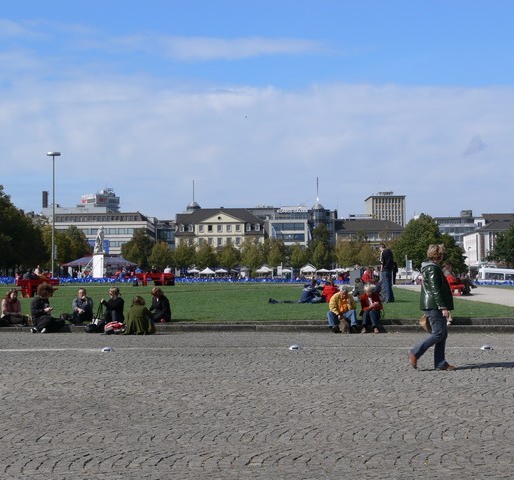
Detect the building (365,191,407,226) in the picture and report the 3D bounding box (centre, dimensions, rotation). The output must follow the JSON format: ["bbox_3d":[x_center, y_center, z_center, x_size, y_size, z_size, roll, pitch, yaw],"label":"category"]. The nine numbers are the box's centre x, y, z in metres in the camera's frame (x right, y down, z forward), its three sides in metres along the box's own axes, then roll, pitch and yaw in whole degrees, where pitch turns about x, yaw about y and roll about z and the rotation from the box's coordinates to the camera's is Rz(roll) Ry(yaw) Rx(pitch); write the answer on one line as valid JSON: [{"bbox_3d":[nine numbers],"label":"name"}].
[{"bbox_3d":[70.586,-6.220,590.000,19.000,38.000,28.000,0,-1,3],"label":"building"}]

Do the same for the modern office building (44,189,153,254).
[{"bbox_3d":[-41.894,-2.275,292.000,31.000,22.500,25.000,0,-1,0],"label":"modern office building"}]

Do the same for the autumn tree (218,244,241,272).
[{"bbox_3d":[-6.051,4.620,240.000,5.200,7.400,5.200,0,-1,0],"label":"autumn tree"}]

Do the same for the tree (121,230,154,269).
[{"bbox_3d":[-21.363,2.771,195.000,5.720,8.940,5.720,0,-1,0],"label":"tree"}]

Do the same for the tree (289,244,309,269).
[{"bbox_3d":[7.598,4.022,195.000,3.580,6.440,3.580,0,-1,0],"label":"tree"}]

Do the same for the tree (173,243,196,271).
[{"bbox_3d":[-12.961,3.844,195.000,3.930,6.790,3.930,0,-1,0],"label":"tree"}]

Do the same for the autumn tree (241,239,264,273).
[{"bbox_3d":[-0.990,4.070,240.000,5.000,8.600,5.000,0,-1,0],"label":"autumn tree"}]

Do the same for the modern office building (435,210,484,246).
[{"bbox_3d":[83.540,1.031,450.000,23.000,25.000,20.000,0,-1,0],"label":"modern office building"}]

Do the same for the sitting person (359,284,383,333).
[{"bbox_3d":[2.330,1.400,22.200,0.520,0.990,0.750,0,-1,-3],"label":"sitting person"}]

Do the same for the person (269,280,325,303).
[{"bbox_3d":[1.188,1.540,32.000,1.550,0.740,0.550,0,-1,0],"label":"person"}]

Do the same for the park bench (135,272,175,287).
[{"bbox_3d":[-5.845,2.281,63.000,2.250,0.820,0.700,0,-1,3],"label":"park bench"}]

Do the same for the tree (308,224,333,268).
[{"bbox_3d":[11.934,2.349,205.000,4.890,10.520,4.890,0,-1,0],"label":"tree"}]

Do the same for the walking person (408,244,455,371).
[{"bbox_3d":[2.336,0.907,14.600,0.680,1.680,0.520,0,-1,-6],"label":"walking person"}]

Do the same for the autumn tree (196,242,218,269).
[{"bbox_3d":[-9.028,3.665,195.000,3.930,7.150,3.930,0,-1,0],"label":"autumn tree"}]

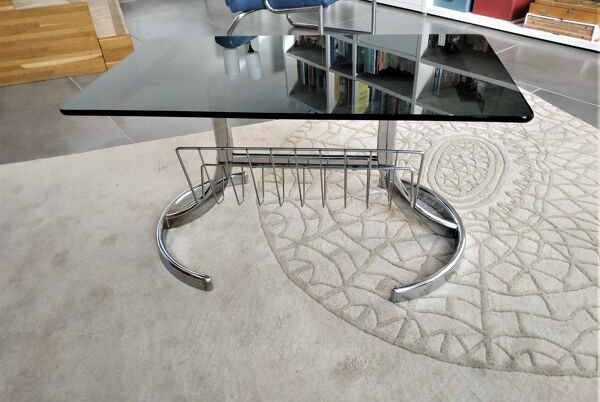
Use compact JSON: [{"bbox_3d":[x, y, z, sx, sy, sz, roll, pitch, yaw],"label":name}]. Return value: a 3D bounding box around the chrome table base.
[{"bbox_3d":[0.008,-0.098,1.123,0.932,0.499,0.487,2,39,7],"label":"chrome table base"}]

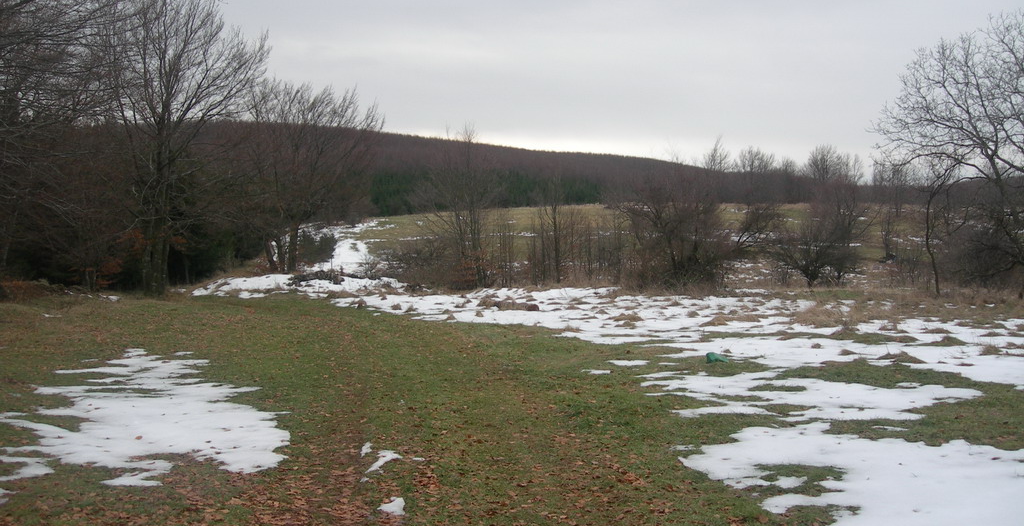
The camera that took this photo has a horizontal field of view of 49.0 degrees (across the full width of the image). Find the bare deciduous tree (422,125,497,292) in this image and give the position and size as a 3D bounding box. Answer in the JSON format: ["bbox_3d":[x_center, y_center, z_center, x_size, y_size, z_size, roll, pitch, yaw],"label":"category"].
[{"bbox_3d":[-1.868,-2.010,40.000,2.750,5.700,2.700,0,1,0],"label":"bare deciduous tree"}]

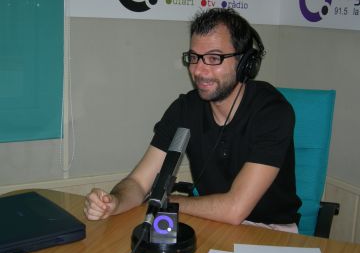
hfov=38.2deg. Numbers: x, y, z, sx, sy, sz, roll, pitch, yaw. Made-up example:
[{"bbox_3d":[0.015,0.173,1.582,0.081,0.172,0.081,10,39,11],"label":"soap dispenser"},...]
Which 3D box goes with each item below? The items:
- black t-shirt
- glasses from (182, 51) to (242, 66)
[{"bbox_3d":[0.153,0.100,1.570,0.440,0.520,0.320,10,28,30],"label":"black t-shirt"},{"bbox_3d":[0.110,-0.199,1.475,0.140,0.041,0.145,12,19,37],"label":"glasses"}]

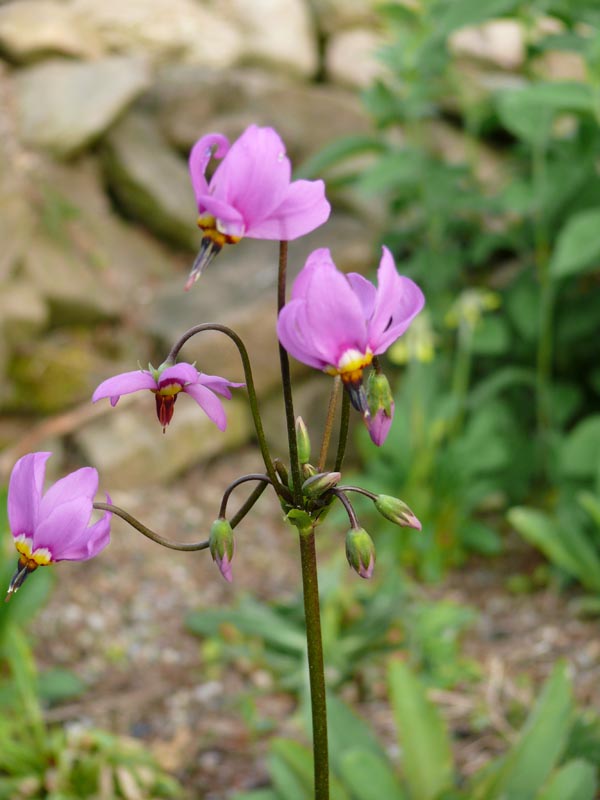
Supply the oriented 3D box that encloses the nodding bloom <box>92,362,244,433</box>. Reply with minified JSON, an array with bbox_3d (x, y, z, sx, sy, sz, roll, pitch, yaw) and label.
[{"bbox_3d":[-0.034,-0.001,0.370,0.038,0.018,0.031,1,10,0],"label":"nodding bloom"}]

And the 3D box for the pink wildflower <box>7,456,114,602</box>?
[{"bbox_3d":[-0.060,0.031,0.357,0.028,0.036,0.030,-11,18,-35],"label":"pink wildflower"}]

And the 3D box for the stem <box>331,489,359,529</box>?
[{"bbox_3d":[0.011,0.028,0.366,0.003,0.012,0.003,-32,-9,0],"label":"stem"}]

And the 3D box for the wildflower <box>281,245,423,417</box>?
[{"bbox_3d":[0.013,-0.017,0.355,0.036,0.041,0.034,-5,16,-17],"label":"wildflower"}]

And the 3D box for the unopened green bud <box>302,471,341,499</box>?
[{"bbox_3d":[0.005,0.022,0.365,0.012,0.005,0.005,-29,0,24],"label":"unopened green bud"}]

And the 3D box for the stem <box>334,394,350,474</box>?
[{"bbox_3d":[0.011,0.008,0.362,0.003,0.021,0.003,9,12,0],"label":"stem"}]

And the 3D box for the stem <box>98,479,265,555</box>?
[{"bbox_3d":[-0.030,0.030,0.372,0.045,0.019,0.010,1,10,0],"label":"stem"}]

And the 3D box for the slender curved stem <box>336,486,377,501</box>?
[{"bbox_3d":[0.015,0.024,0.369,0.011,0.004,0.003,1,10,0],"label":"slender curved stem"}]

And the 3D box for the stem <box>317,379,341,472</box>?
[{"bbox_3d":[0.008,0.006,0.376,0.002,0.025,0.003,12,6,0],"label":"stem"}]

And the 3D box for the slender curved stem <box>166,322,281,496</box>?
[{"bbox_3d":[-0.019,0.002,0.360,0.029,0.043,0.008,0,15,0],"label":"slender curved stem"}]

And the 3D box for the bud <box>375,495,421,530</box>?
[{"bbox_3d":[0.025,0.029,0.369,0.014,0.006,0.006,36,0,6],"label":"bud"}]

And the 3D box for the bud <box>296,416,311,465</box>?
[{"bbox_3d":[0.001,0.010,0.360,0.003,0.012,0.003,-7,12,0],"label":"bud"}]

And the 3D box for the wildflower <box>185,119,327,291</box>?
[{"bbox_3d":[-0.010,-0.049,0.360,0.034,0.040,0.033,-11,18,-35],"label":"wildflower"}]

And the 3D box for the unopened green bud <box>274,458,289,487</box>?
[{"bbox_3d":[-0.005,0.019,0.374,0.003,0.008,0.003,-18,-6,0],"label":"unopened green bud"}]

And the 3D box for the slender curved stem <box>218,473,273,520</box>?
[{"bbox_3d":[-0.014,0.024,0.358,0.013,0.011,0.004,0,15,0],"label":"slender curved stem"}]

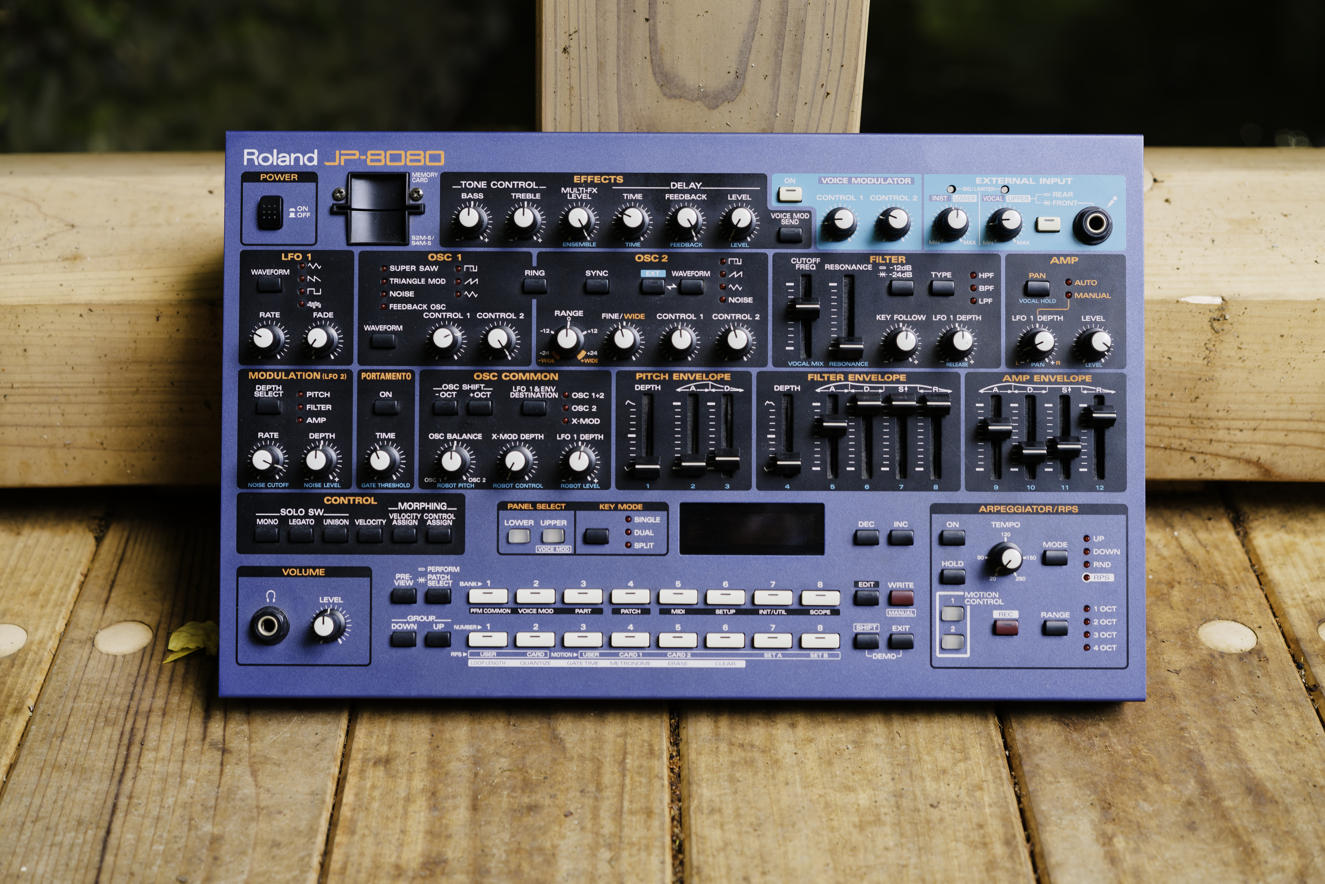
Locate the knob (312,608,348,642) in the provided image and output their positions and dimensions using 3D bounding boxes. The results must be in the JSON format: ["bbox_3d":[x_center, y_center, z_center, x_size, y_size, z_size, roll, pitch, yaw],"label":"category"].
[{"bbox_3d":[-0.153,0.085,0.923,0.016,0.016,0.017,0,-2,0],"label":"knob"}]

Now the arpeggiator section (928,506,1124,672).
[{"bbox_3d":[0.169,0.066,0.924,0.091,0.076,0.018,0,-2,0],"label":"arpeggiator section"}]

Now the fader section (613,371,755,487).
[{"bbox_3d":[0.010,-0.005,0.930,0.063,0.055,0.012,0,-2,0],"label":"fader section"}]

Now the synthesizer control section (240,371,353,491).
[{"bbox_3d":[-0.169,-0.006,0.927,0.053,0.056,0.018,0,-2,0],"label":"synthesizer control section"}]

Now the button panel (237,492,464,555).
[{"bbox_3d":[-0.143,0.038,0.932,0.105,0.029,0.005,0,-2,0],"label":"button panel"}]

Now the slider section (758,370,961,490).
[{"bbox_3d":[0.091,-0.005,0.930,0.094,0.056,0.012,0,-2,0],"label":"slider section"}]

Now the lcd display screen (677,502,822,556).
[{"bbox_3d":[0.042,0.040,0.935,0.067,0.024,0.004,0,-2,0],"label":"lcd display screen"}]

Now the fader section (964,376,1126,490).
[{"bbox_3d":[0.177,-0.005,0.929,0.074,0.055,0.012,0,-2,0],"label":"fader section"}]

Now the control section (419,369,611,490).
[{"bbox_3d":[-0.068,-0.006,0.927,0.089,0.056,0.018,0,-2,0],"label":"control section"}]

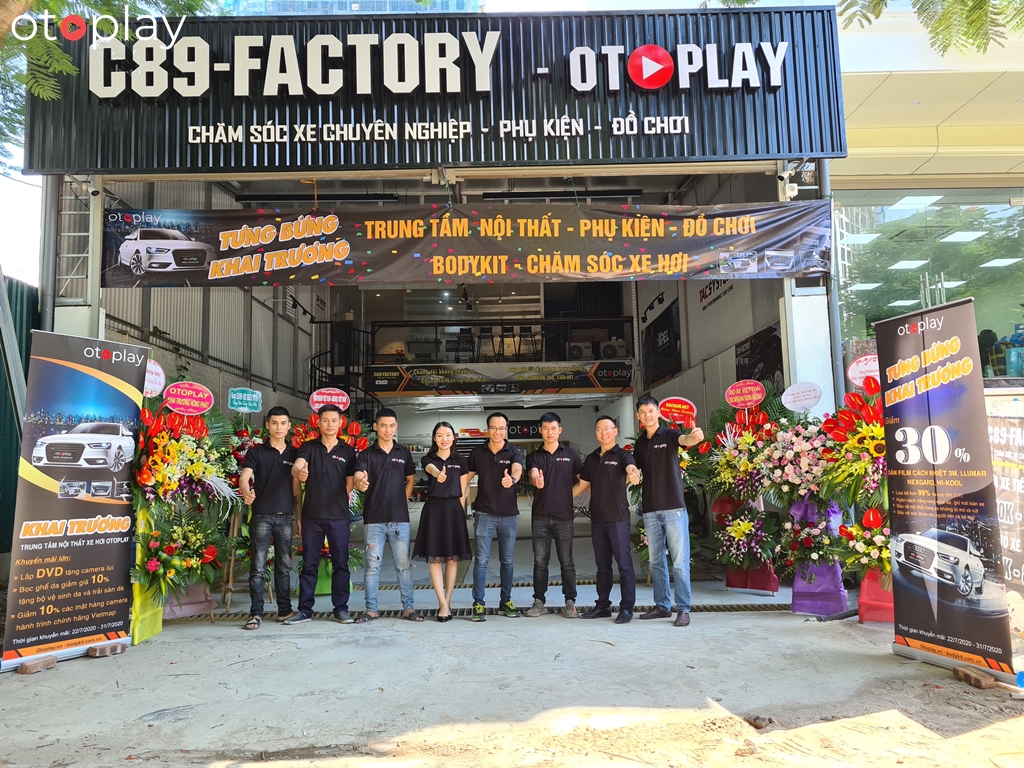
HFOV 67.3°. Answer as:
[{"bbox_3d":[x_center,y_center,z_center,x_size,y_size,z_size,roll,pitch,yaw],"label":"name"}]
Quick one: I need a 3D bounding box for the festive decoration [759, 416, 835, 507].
[{"bbox_3d":[2.316,0.622,6.250,0.620,0.700,0.420,-3,-6,14],"label":"festive decoration"}]

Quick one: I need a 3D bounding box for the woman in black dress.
[{"bbox_3d":[-0.587,1.094,6.271,0.470,1.596,0.520,-1,-6,-2],"label":"woman in black dress"}]

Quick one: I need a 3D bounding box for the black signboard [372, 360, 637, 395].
[{"bbox_3d":[-0.218,-0.095,14.000,4.860,0.619,0.050,-1,-6,1],"label":"black signboard"}]

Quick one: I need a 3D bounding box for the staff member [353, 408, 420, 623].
[{"bbox_3d":[-1.030,1.054,6.312,0.547,1.710,0.500,-1,-6,-3],"label":"staff member"}]

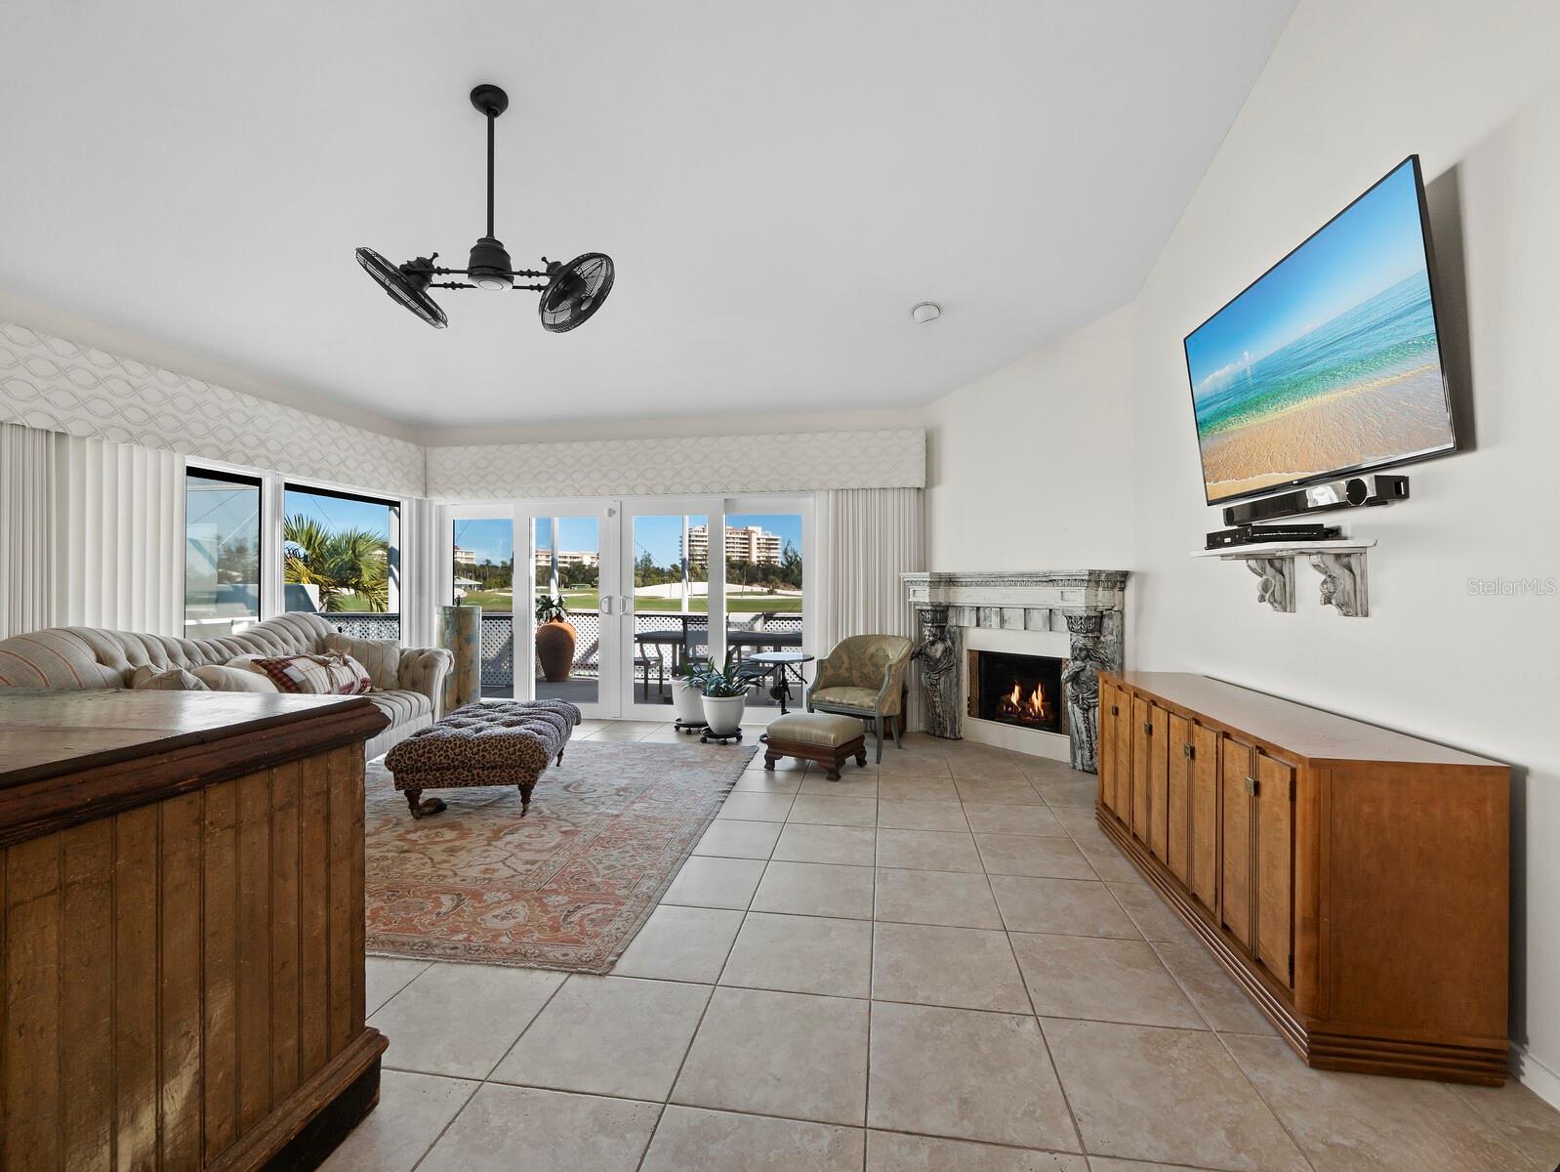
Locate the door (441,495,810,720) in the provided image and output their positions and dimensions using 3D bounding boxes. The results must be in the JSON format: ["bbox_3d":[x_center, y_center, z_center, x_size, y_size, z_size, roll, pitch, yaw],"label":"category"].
[{"bbox_3d":[-1.508,0.209,5.858,3.610,2.040,0.120,0,0,10],"label":"door"}]

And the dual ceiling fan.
[{"bbox_3d":[-1.260,-1.600,2.720,1.100,1.040,0.460,0,0,-3],"label":"dual ceiling fan"}]

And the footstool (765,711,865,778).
[{"bbox_3d":[0.250,1.054,4.250,0.540,0.325,0.420,0,0,31],"label":"footstool"}]

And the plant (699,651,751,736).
[{"bbox_3d":[-0.444,0.878,5.050,0.420,0.700,0.420,0,0,0],"label":"plant"}]

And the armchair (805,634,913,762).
[{"bbox_3d":[0.615,0.801,4.720,0.620,0.830,0.620,0,0,35],"label":"armchair"}]

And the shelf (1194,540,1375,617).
[{"bbox_3d":[1.809,-0.021,2.321,0.250,0.250,0.630,0,0,10],"label":"shelf"}]

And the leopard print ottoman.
[{"bbox_3d":[-1.690,1.000,3.820,0.820,0.445,1.120,0,0,-8],"label":"leopard print ottoman"}]

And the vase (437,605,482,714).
[{"bbox_3d":[-2.968,0.715,5.845,0.375,1.040,0.375,0,0,10],"label":"vase"}]

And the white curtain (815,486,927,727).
[{"bbox_3d":[0.770,0.193,5.356,0.910,2.050,0.130,0,0,10],"label":"white curtain"}]

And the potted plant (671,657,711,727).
[{"bbox_3d":[-0.746,0.912,5.400,0.380,0.600,0.380,0,0,0],"label":"potted plant"}]

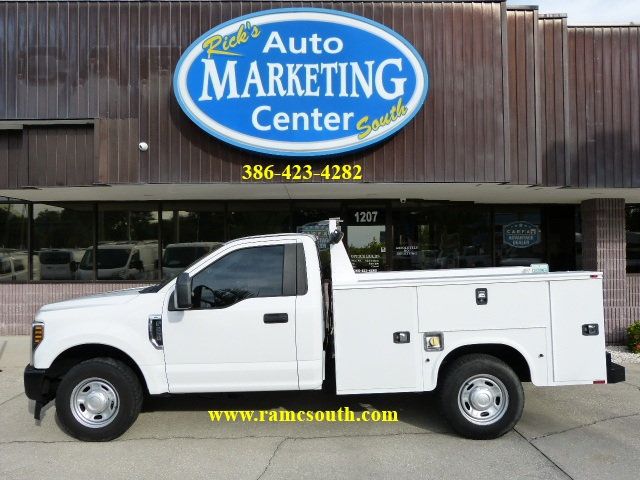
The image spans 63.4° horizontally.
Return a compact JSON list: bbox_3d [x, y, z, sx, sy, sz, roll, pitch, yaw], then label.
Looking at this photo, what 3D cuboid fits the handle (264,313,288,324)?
[{"bbox_3d":[-0.401,0.720,4.745,0.225,0.098,0.055,-1,-1,1],"label":"handle"}]

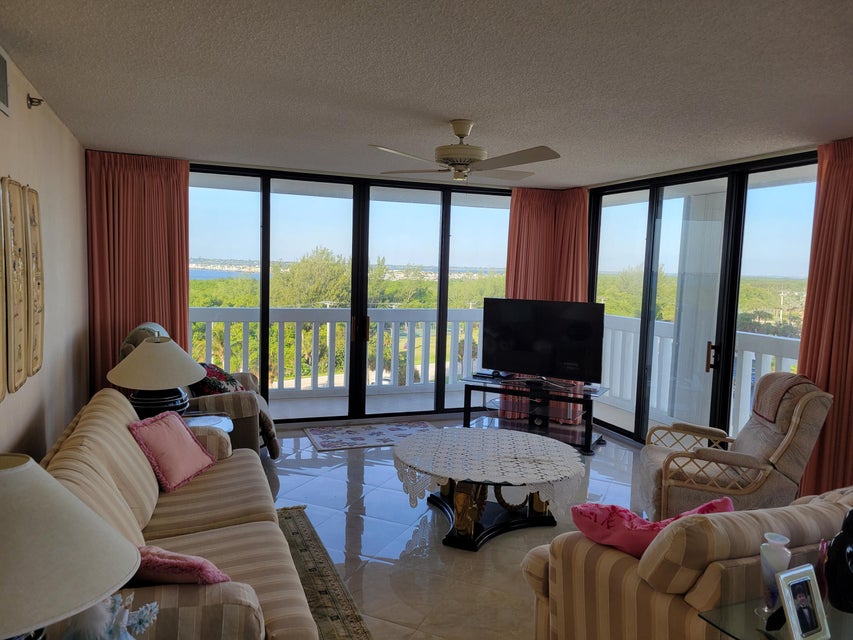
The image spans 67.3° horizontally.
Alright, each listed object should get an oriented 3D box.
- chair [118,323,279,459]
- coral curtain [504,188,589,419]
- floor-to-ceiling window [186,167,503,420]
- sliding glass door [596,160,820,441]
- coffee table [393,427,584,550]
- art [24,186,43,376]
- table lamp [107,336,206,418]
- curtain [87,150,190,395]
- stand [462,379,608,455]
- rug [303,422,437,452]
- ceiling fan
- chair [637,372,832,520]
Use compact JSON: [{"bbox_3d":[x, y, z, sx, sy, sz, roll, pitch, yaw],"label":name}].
[{"bbox_3d":[-1.799,0.580,5.073,1.170,1.080,0.930,0,5,-18],"label":"chair"},{"bbox_3d":[1.260,-0.148,6.692,0.850,2.410,0.360,4,5,26],"label":"coral curtain"},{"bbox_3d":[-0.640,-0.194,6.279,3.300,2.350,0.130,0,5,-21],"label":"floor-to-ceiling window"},{"bbox_3d":[2.130,-0.038,5.371,0.130,2.350,2.600,0,5,-21],"label":"sliding glass door"},{"bbox_3d":[0.397,1.050,4.088,1.230,0.428,1.230,2,5,0],"label":"coffee table"},{"bbox_3d":[-2.014,-0.191,3.293,0.030,0.920,0.315,0,5,-21],"label":"art"},{"bbox_3d":[-1.725,0.396,4.105,0.630,0.590,0.630,0,5,-21],"label":"table lamp"},{"bbox_3d":[-2.429,-0.173,5.448,0.780,2.415,0.150,0,5,-21],"label":"curtain"},{"bbox_3d":[1.003,0.856,6.059,1.300,0.510,0.440,4,5,29],"label":"stand"},{"bbox_3d":[-0.442,1.077,6.005,1.270,0.012,0.750,0,5,-21],"label":"rug"},{"bbox_3d":[0.205,-1.002,3.797,1.220,0.345,1.220,6,7,43],"label":"ceiling fan"},{"bbox_3d":[1.726,0.806,3.764,0.920,1.030,0.720,2,5,10],"label":"chair"}]

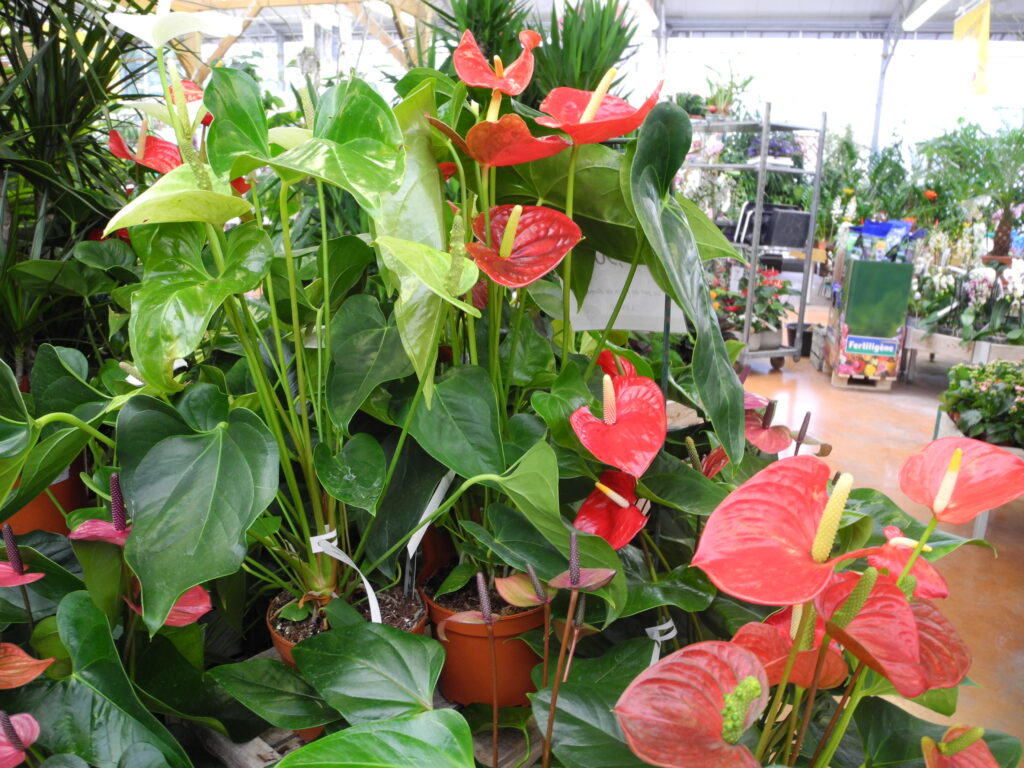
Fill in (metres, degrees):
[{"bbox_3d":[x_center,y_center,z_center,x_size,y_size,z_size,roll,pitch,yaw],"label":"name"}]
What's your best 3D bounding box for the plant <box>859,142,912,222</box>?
[{"bbox_3d":[4.046,-2.177,9.000,0.550,0.850,0.550,7,13,22],"label":"plant"}]

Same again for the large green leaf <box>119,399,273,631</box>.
[{"bbox_3d":[-0.278,0.112,0.730,0.135,0.195,0.075,-5,17,-15],"label":"large green leaf"}]

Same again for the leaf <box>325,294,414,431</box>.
[{"bbox_3d":[-0.164,-0.024,0.960,0.105,0.160,0.045,16,-12,10],"label":"leaf"}]

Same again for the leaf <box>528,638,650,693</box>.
[{"bbox_3d":[0.083,0.292,0.850,0.125,0.045,0.100,10,14,30],"label":"leaf"}]

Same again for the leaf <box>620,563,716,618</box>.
[{"bbox_3d":[0.165,0.226,0.900,0.112,0.040,0.085,0,16,0],"label":"leaf"}]

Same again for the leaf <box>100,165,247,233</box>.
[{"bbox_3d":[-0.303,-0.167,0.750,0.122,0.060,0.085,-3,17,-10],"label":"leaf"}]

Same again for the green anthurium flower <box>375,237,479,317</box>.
[{"bbox_3d":[-0.090,-0.119,0.890,0.112,0.085,0.085,-5,15,-20],"label":"green anthurium flower"}]

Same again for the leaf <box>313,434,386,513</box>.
[{"bbox_3d":[-0.187,0.103,0.960,0.083,0.085,0.045,2,12,-3],"label":"leaf"}]

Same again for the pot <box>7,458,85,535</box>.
[{"bbox_3d":[-0.738,0.165,1.280,0.170,0.140,0.170,0,16,0],"label":"pot"}]

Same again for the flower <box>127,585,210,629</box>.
[{"bbox_3d":[-0.331,0.215,0.800,0.083,0.038,0.065,0,13,-11],"label":"flower"}]

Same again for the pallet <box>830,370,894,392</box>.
[{"bbox_3d":[2.470,-0.070,5.980,0.400,0.100,0.580,5,13,11],"label":"pallet"}]

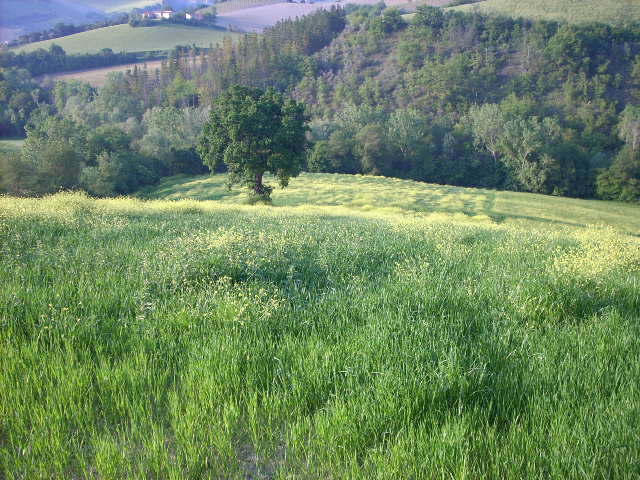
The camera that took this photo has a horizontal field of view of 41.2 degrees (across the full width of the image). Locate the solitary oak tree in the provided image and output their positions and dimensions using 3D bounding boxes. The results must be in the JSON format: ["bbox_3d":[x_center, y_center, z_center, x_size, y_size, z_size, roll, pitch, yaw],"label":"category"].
[{"bbox_3d":[-6.854,-9.647,85.629,11.008,11.742,11.008,0,13,0],"label":"solitary oak tree"}]

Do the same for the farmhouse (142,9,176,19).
[{"bbox_3d":[-124.377,-173.635,654.175,24.500,7.500,10.500,-2,14,-9],"label":"farmhouse"}]

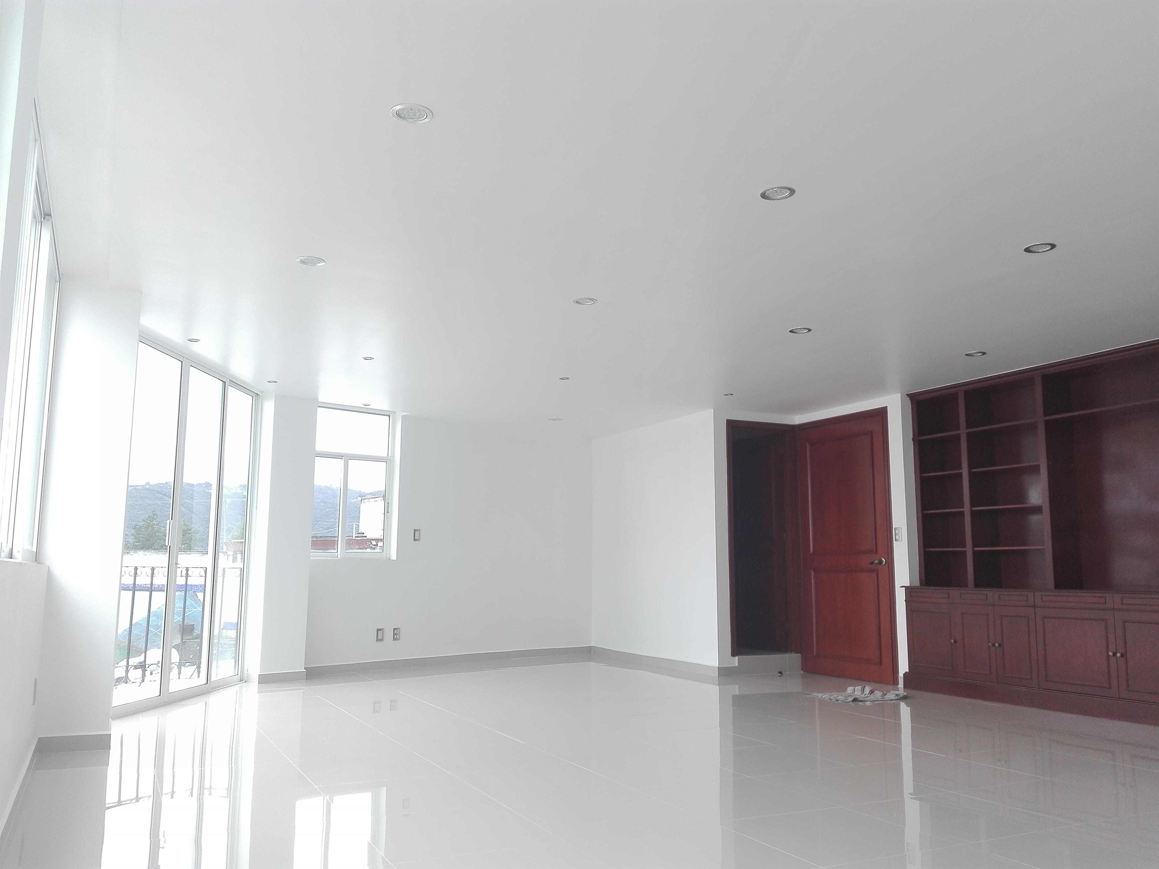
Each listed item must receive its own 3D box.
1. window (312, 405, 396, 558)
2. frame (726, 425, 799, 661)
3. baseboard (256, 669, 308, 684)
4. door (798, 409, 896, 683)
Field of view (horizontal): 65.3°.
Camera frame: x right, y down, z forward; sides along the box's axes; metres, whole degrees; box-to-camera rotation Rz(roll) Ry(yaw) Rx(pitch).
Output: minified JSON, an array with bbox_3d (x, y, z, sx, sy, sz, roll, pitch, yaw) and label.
[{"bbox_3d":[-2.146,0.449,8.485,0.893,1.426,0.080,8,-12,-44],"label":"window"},{"bbox_3d":[1.735,0.972,8.616,0.787,2.191,0.120,4,-9,-24],"label":"frame"},{"bbox_3d":[-2.497,2.050,7.615,0.398,0.083,0.020,7,-11,-36],"label":"baseboard"},{"bbox_3d":[2.415,1.015,8.217,0.080,2.341,1.100,5,-10,-30],"label":"door"}]

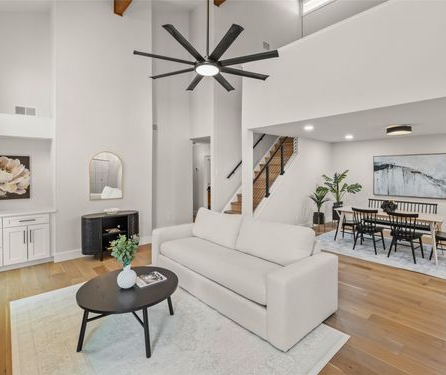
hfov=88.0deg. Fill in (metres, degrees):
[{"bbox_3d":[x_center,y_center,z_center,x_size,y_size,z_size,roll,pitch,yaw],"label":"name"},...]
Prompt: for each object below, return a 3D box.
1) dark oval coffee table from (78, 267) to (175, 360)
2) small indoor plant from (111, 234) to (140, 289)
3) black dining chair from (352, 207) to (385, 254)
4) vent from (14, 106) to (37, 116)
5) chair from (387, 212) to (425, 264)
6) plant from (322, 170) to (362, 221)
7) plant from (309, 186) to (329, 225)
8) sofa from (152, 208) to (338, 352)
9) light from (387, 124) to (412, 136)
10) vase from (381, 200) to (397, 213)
[{"bbox_3d":[-0.900,1.148,2.221,1.020,0.450,0.840,2,3,42],"label":"dark oval coffee table"},{"bbox_3d":[-0.925,0.684,2.185,0.250,0.480,0.250,-2,3,-45],"label":"small indoor plant"},{"bbox_3d":[3.010,0.854,4.763,0.480,0.860,0.540,2,3,45],"label":"black dining chair"},{"bbox_3d":[-3.550,-1.361,4.155,0.030,0.170,0.340,2,3,42],"label":"vent"},{"bbox_3d":[3.390,0.871,4.293,0.480,0.860,0.540,2,3,45],"label":"chair"},{"bbox_3d":[3.430,0.254,6.763,1.050,1.440,0.950,2,3,45],"label":"plant"},{"bbox_3d":[2.570,0.475,6.170,0.480,1.000,0.480,2,3,45],"label":"plant"},{"bbox_3d":[0.053,0.905,3.170,0.990,0.870,2.520,-2,3,-42],"label":"sofa"},{"bbox_3d":[3.800,-1.230,4.990,0.410,0.130,0.410,2,3,45],"label":"light"},{"bbox_3d":[3.530,0.418,4.938,0.280,0.240,0.280,2,3,45],"label":"vase"}]

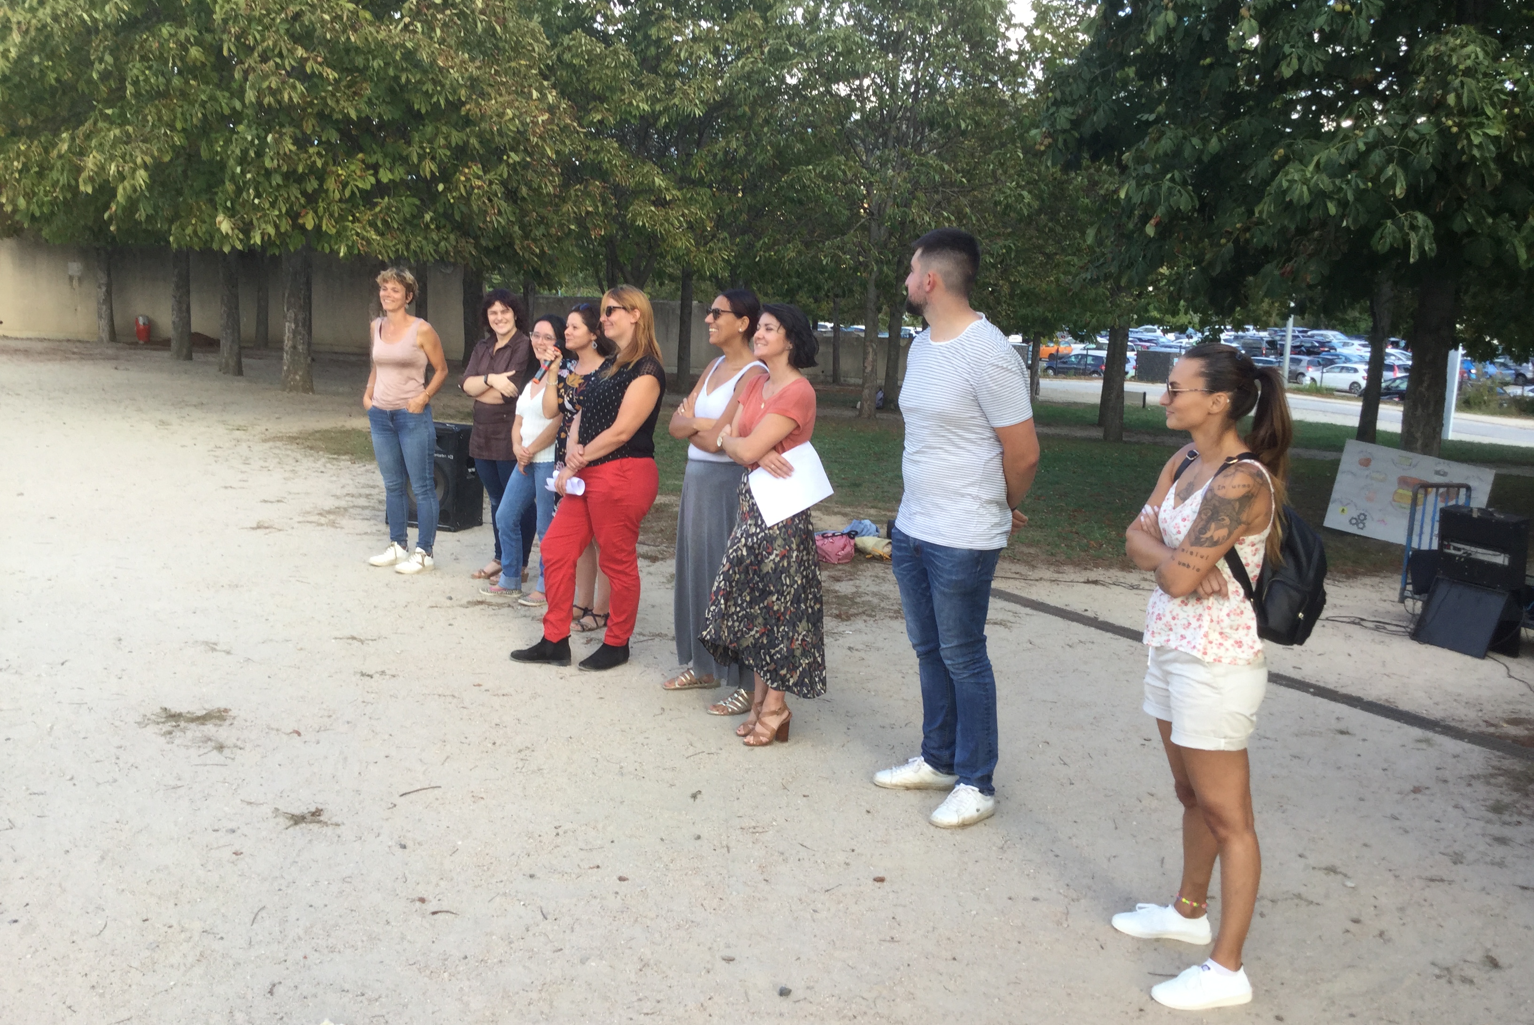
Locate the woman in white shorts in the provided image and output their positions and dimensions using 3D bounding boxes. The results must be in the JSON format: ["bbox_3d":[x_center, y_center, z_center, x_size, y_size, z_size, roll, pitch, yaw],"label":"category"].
[{"bbox_3d":[1.105,0.393,3.499,0.410,1.630,0.450,1,7,-7],"label":"woman in white shorts"}]

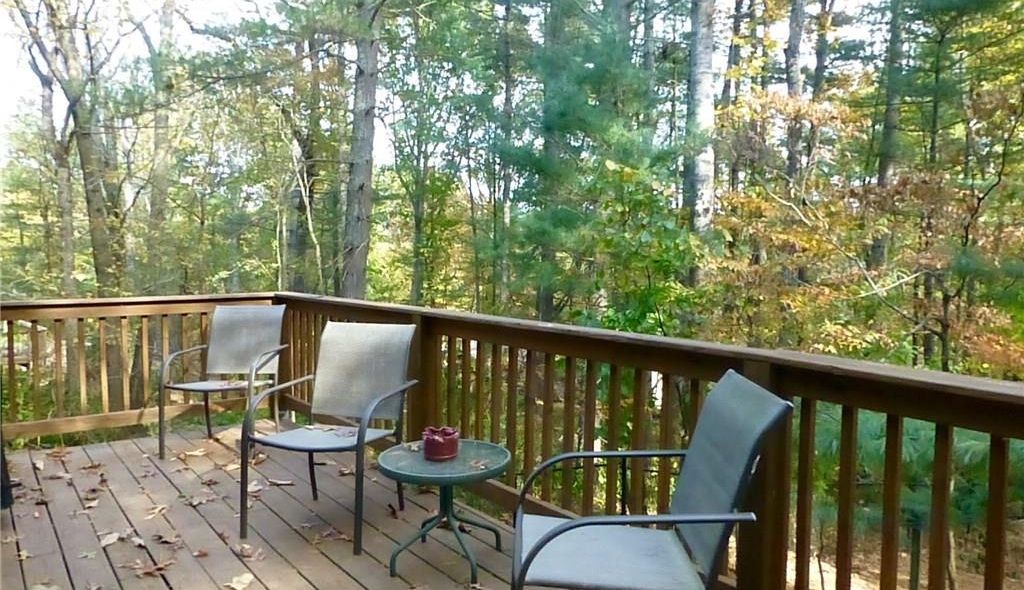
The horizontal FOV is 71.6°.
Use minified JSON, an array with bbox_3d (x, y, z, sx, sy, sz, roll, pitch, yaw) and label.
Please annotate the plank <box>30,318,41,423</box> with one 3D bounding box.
[{"bbox_3d":[-2.929,0.465,4.363,0.034,0.680,0.034,-2,4,-39],"label":"plank"}]

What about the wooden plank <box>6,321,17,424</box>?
[{"bbox_3d":[-3.071,0.480,4.362,0.035,0.710,0.035,-2,4,-39],"label":"wooden plank"}]

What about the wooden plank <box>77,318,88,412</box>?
[{"bbox_3d":[-2.739,0.455,4.527,0.036,0.640,0.036,-2,4,-38],"label":"wooden plank"}]

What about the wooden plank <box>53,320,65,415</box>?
[{"bbox_3d":[-2.881,0.474,4.514,0.035,0.710,0.035,-2,4,-39],"label":"wooden plank"}]

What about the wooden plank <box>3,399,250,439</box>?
[{"bbox_3d":[-2.594,0.821,4.719,1.950,0.089,0.038,-2,4,-39],"label":"wooden plank"}]

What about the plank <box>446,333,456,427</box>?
[{"bbox_3d":[-0.311,0.545,3.684,0.035,0.710,0.035,-2,4,-39],"label":"plank"}]

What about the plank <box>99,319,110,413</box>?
[{"bbox_3d":[-2.639,0.454,4.598,0.034,0.680,0.034,-2,4,-39],"label":"plank"}]

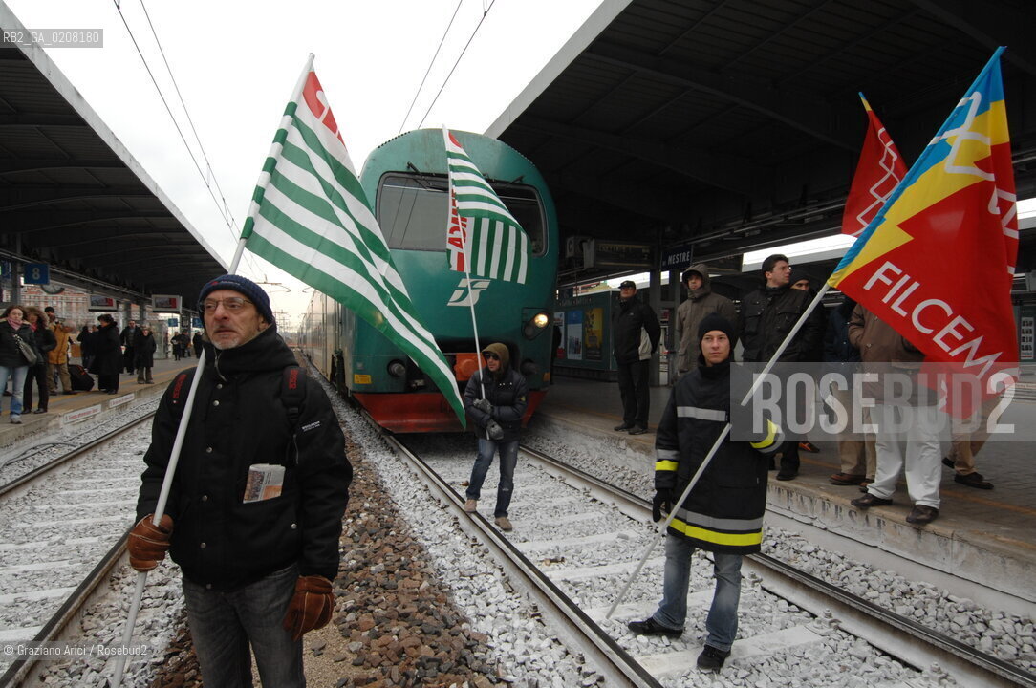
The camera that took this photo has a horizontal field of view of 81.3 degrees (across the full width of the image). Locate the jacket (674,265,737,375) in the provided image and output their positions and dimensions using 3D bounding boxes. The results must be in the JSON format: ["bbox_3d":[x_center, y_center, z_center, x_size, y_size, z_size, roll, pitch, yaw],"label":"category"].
[{"bbox_3d":[1.790,-0.240,5.750,0.580,1.050,0.380,0,0,45],"label":"jacket"}]

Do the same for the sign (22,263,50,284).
[{"bbox_3d":[-14.281,-2.087,17.960,0.610,0.620,0.130,0,0,-20],"label":"sign"}]

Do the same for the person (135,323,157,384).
[{"bbox_3d":[-9.930,0.255,16.100,0.520,1.610,0.360,0,0,-28],"label":"person"}]

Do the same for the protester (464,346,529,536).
[{"bbox_3d":[-0.190,0.787,5.100,0.540,1.600,0.450,0,0,6],"label":"protester"}]

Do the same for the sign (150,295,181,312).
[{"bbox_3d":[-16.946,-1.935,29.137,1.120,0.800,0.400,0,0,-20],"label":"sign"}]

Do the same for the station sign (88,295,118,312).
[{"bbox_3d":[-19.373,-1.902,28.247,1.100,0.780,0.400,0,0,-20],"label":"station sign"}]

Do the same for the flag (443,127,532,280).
[{"bbox_3d":[-0.252,-1.121,4.900,0.670,1.230,0.380,0,0,-3],"label":"flag"}]

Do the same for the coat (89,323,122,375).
[{"bbox_3d":[-8.997,0.115,13.200,0.570,1.140,0.560,0,1,-28],"label":"coat"}]

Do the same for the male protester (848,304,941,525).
[{"bbox_3d":[2.500,0.195,4.000,0.420,1.780,0.580,0,0,-33],"label":"male protester"}]

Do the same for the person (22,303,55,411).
[{"bbox_3d":[-7.440,0.245,9.400,0.500,1.660,0.340,0,0,-12],"label":"person"}]

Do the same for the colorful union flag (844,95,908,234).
[{"bbox_3d":[3.356,-1.618,5.600,0.720,1.360,0.320,0,0,20],"label":"colorful union flag"}]

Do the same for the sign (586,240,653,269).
[{"bbox_3d":[2.367,-2.064,14.184,1.500,0.600,0.420,0,0,-20],"label":"sign"}]

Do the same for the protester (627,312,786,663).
[{"bbox_3d":[0.960,0.710,3.160,0.740,1.750,0.500,0,0,29],"label":"protester"}]

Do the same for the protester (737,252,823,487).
[{"bbox_3d":[2.156,0.180,4.950,0.620,1.800,0.390,0,0,33],"label":"protester"}]

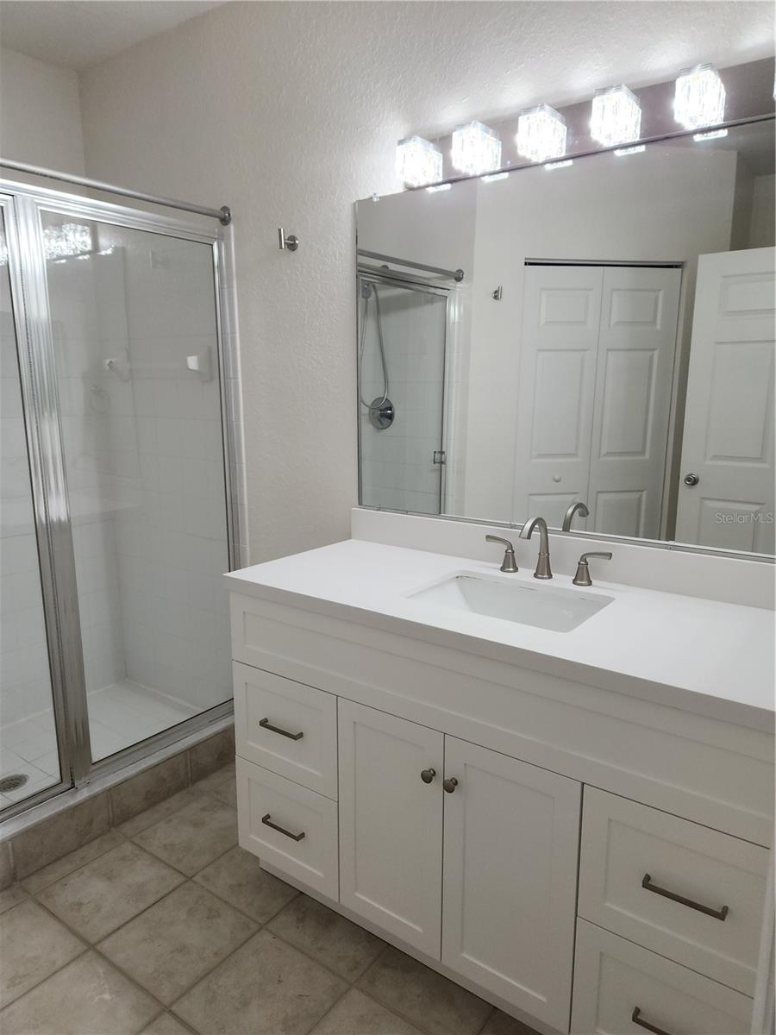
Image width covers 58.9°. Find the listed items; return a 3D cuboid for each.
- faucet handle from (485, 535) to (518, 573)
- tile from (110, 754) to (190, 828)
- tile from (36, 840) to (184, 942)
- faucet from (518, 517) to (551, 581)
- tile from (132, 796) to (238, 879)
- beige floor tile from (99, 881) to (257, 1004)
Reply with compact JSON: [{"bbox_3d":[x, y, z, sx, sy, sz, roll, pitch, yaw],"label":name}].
[{"bbox_3d":[0.309,0.097,1.866,0.103,0.092,0.053,8,13,36],"label":"faucet handle"},{"bbox_3d":[-0.799,0.914,2.332,0.010,0.145,0.302,8,13,36],"label":"tile"},{"bbox_3d":[-0.785,1.062,1.963,0.300,0.010,0.303,8,13,36],"label":"tile"},{"bbox_3d":[0.376,0.084,1.742,0.053,0.165,0.160,8,13,36],"label":"faucet"},{"bbox_3d":[-0.598,1.016,2.205,0.300,0.010,0.302,8,13,36],"label":"tile"},{"bbox_3d":[-0.541,1.095,1.790,0.300,0.010,0.300,8,13,36],"label":"beige floor tile"}]

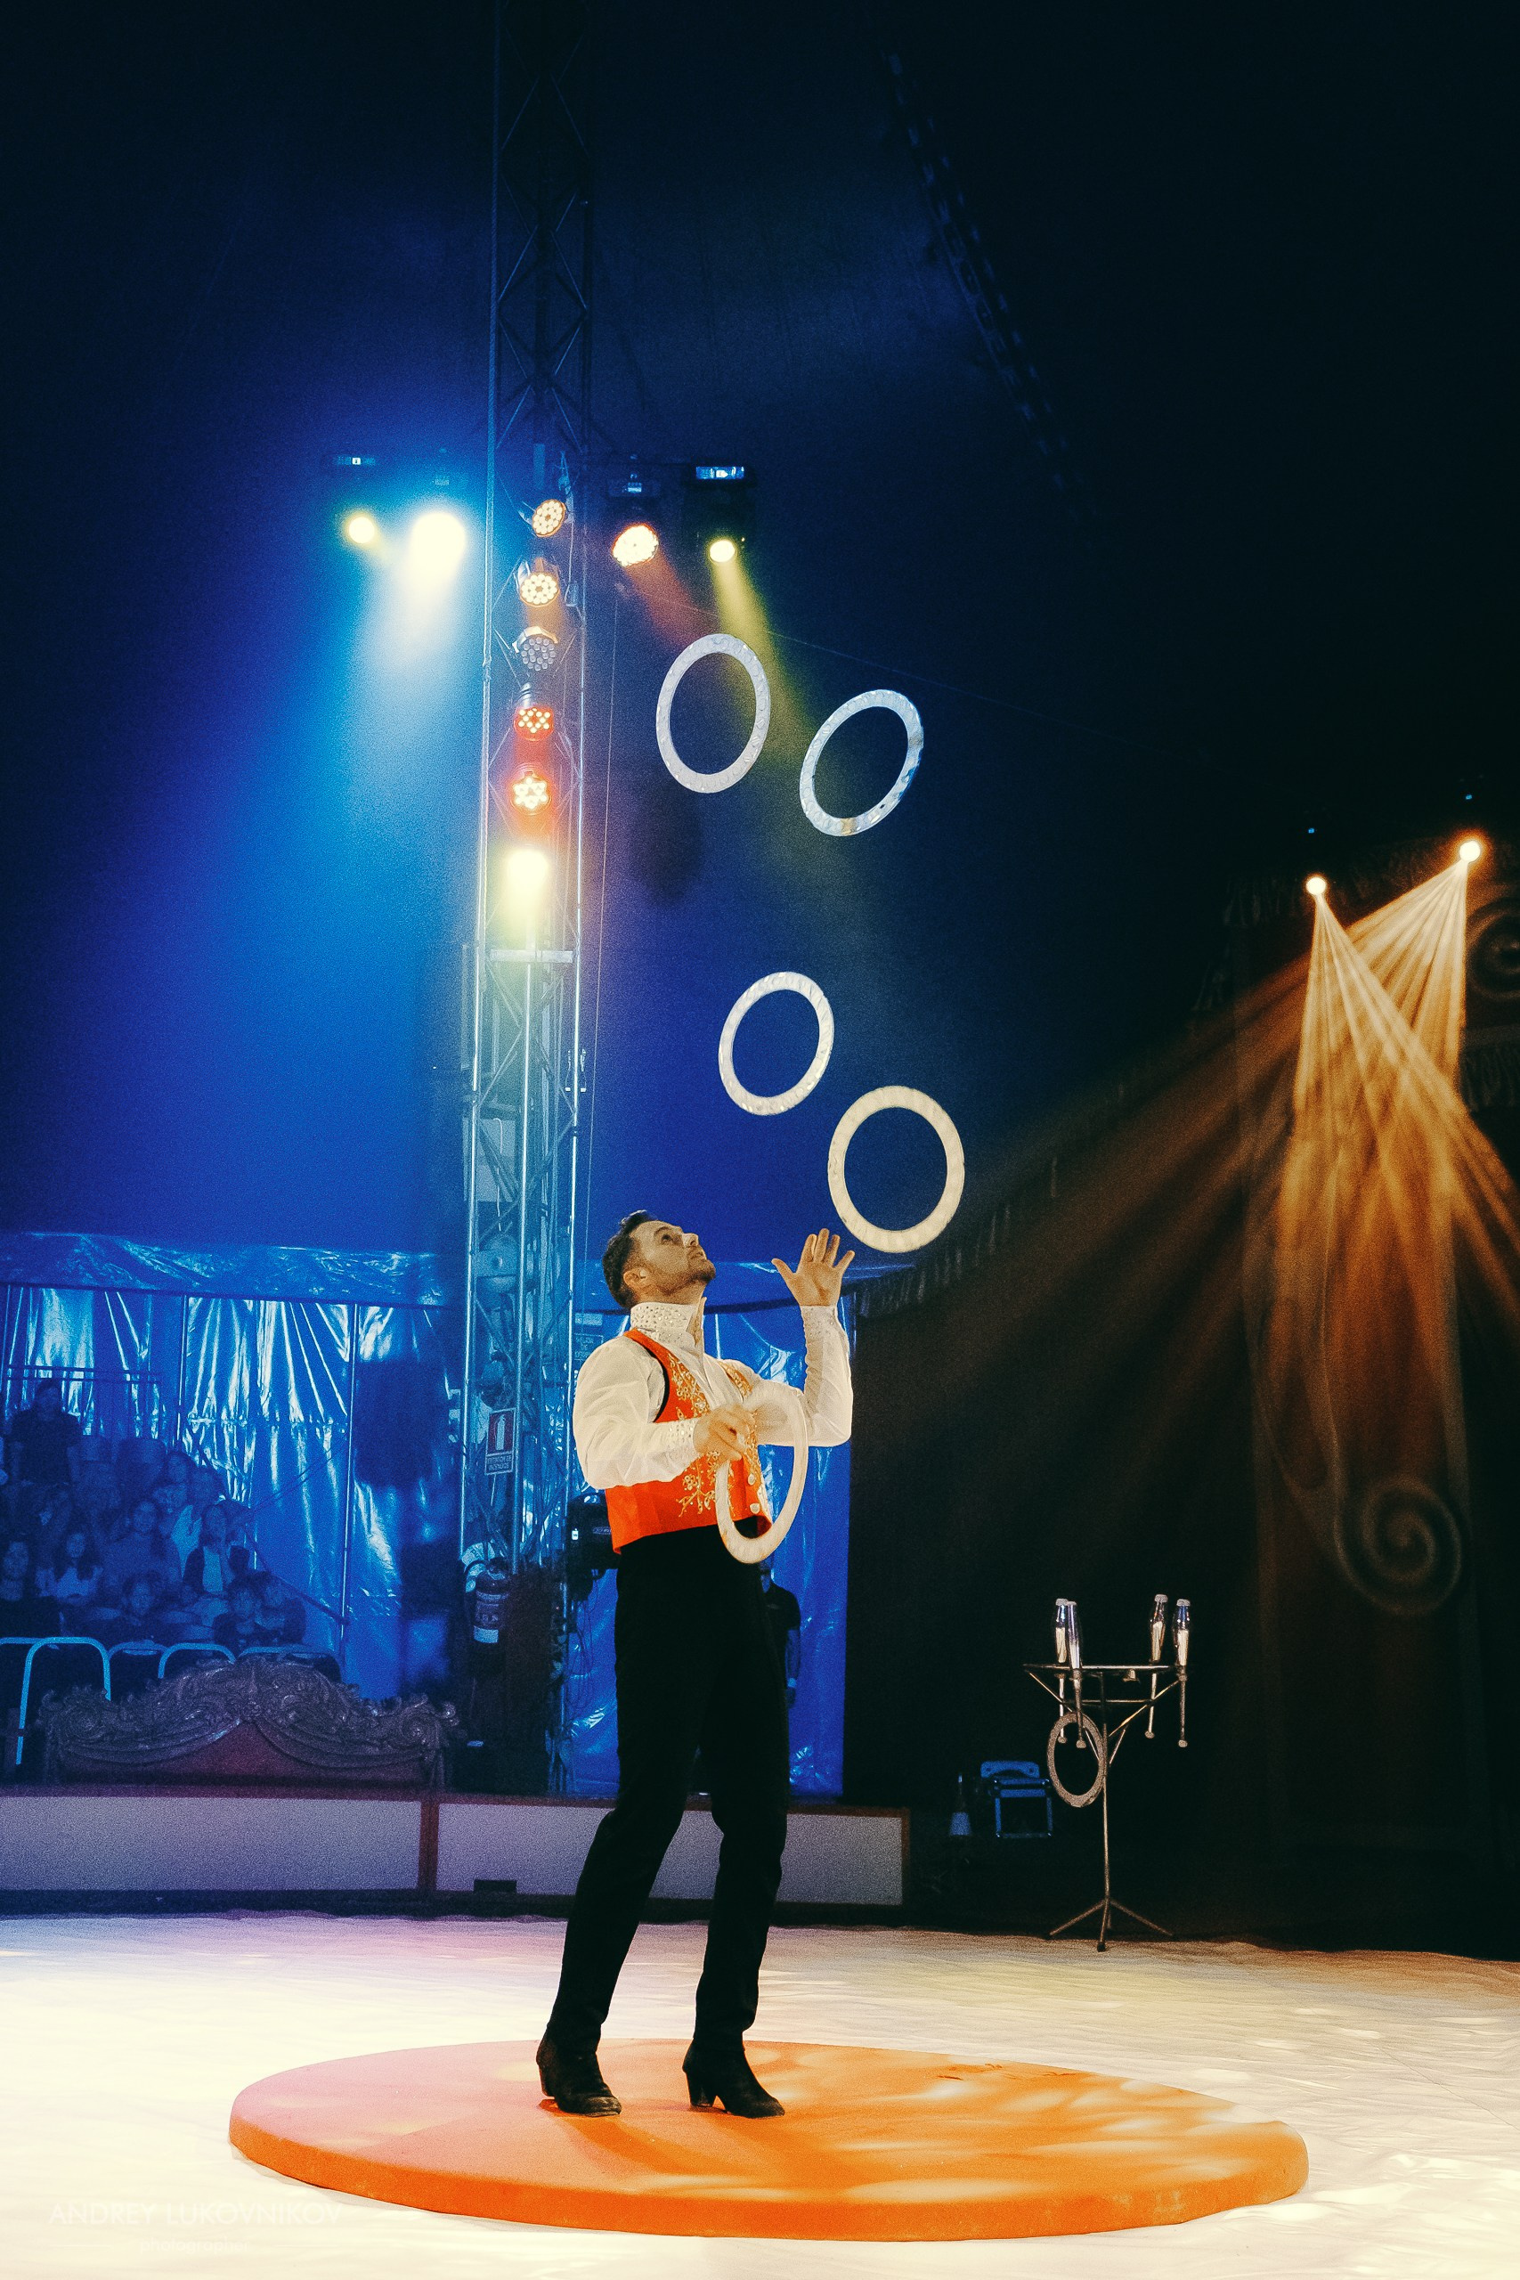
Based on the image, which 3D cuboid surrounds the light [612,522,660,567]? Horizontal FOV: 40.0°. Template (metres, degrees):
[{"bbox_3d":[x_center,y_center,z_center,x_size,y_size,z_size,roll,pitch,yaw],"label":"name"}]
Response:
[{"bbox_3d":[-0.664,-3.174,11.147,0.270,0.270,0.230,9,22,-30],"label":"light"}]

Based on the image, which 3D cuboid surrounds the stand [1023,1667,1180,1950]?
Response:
[{"bbox_3d":[1.157,2.230,7.022,0.560,0.920,0.520,1,-14,-3],"label":"stand"}]

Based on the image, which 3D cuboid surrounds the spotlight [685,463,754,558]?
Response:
[{"bbox_3d":[-0.224,-3.364,11.196,0.370,0.480,0.310,4,-14,-12],"label":"spotlight"}]

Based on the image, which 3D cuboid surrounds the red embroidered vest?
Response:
[{"bbox_3d":[-0.148,0.604,4.178,0.270,0.470,0.400,-14,-19,31],"label":"red embroidered vest"}]

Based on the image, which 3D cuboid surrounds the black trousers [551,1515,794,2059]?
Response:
[{"bbox_3d":[-0.170,1.235,4.020,0.440,0.980,0.420,-10,-17,36],"label":"black trousers"}]

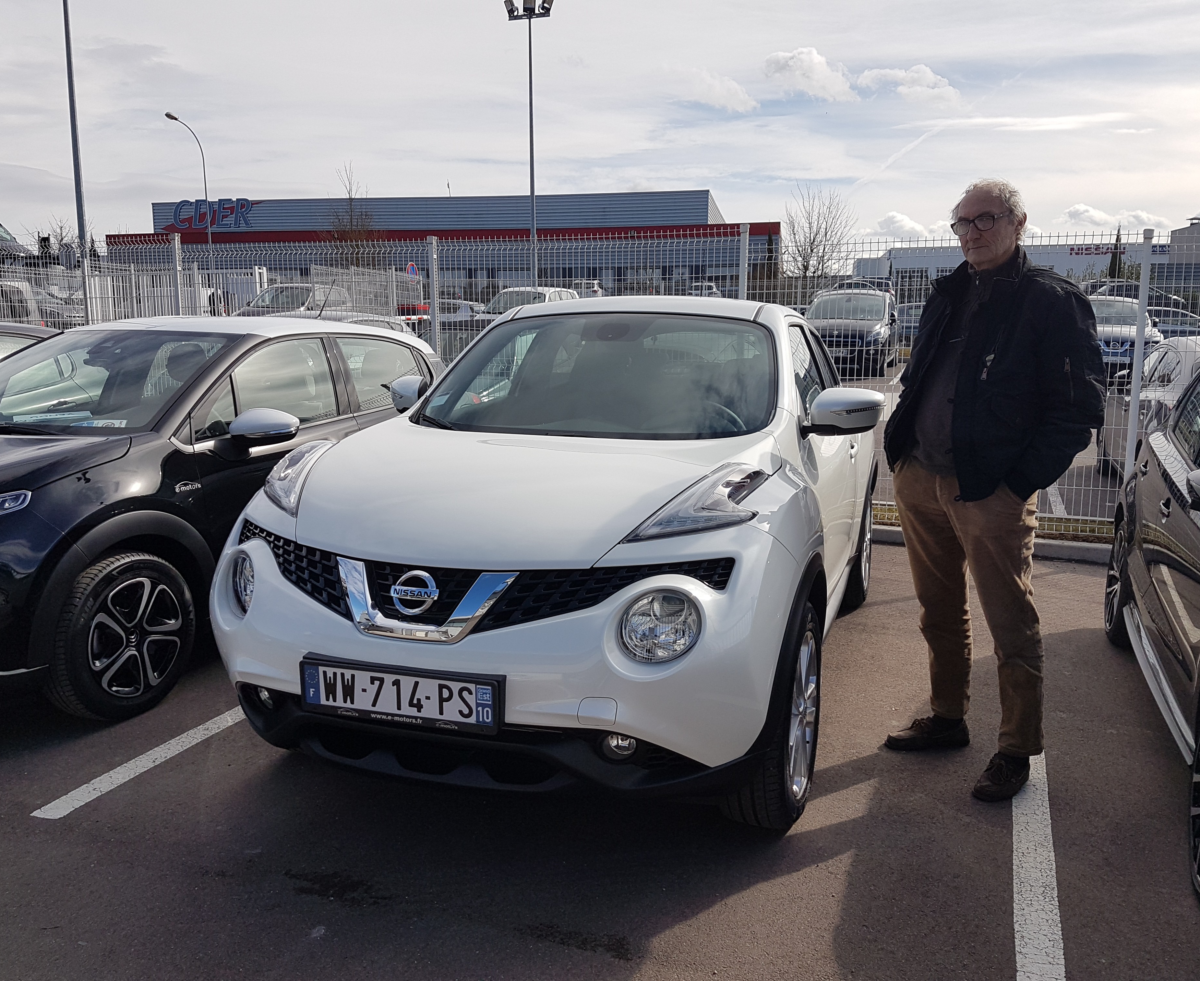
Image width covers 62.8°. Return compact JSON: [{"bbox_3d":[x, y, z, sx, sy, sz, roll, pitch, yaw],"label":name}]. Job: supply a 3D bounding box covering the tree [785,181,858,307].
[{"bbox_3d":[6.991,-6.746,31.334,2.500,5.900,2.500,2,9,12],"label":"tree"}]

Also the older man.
[{"bbox_3d":[1.225,-0.007,3.136,0.450,1.860,0.610,-5,10,-30],"label":"older man"}]

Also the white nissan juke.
[{"bbox_3d":[0.188,-0.016,4.231,1.840,1.560,4.130,3,9,19],"label":"white nissan juke"}]

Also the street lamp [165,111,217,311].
[{"bbox_3d":[-13.290,-8.054,32.144,1.500,8.800,0.300,0,9,0],"label":"street lamp"}]

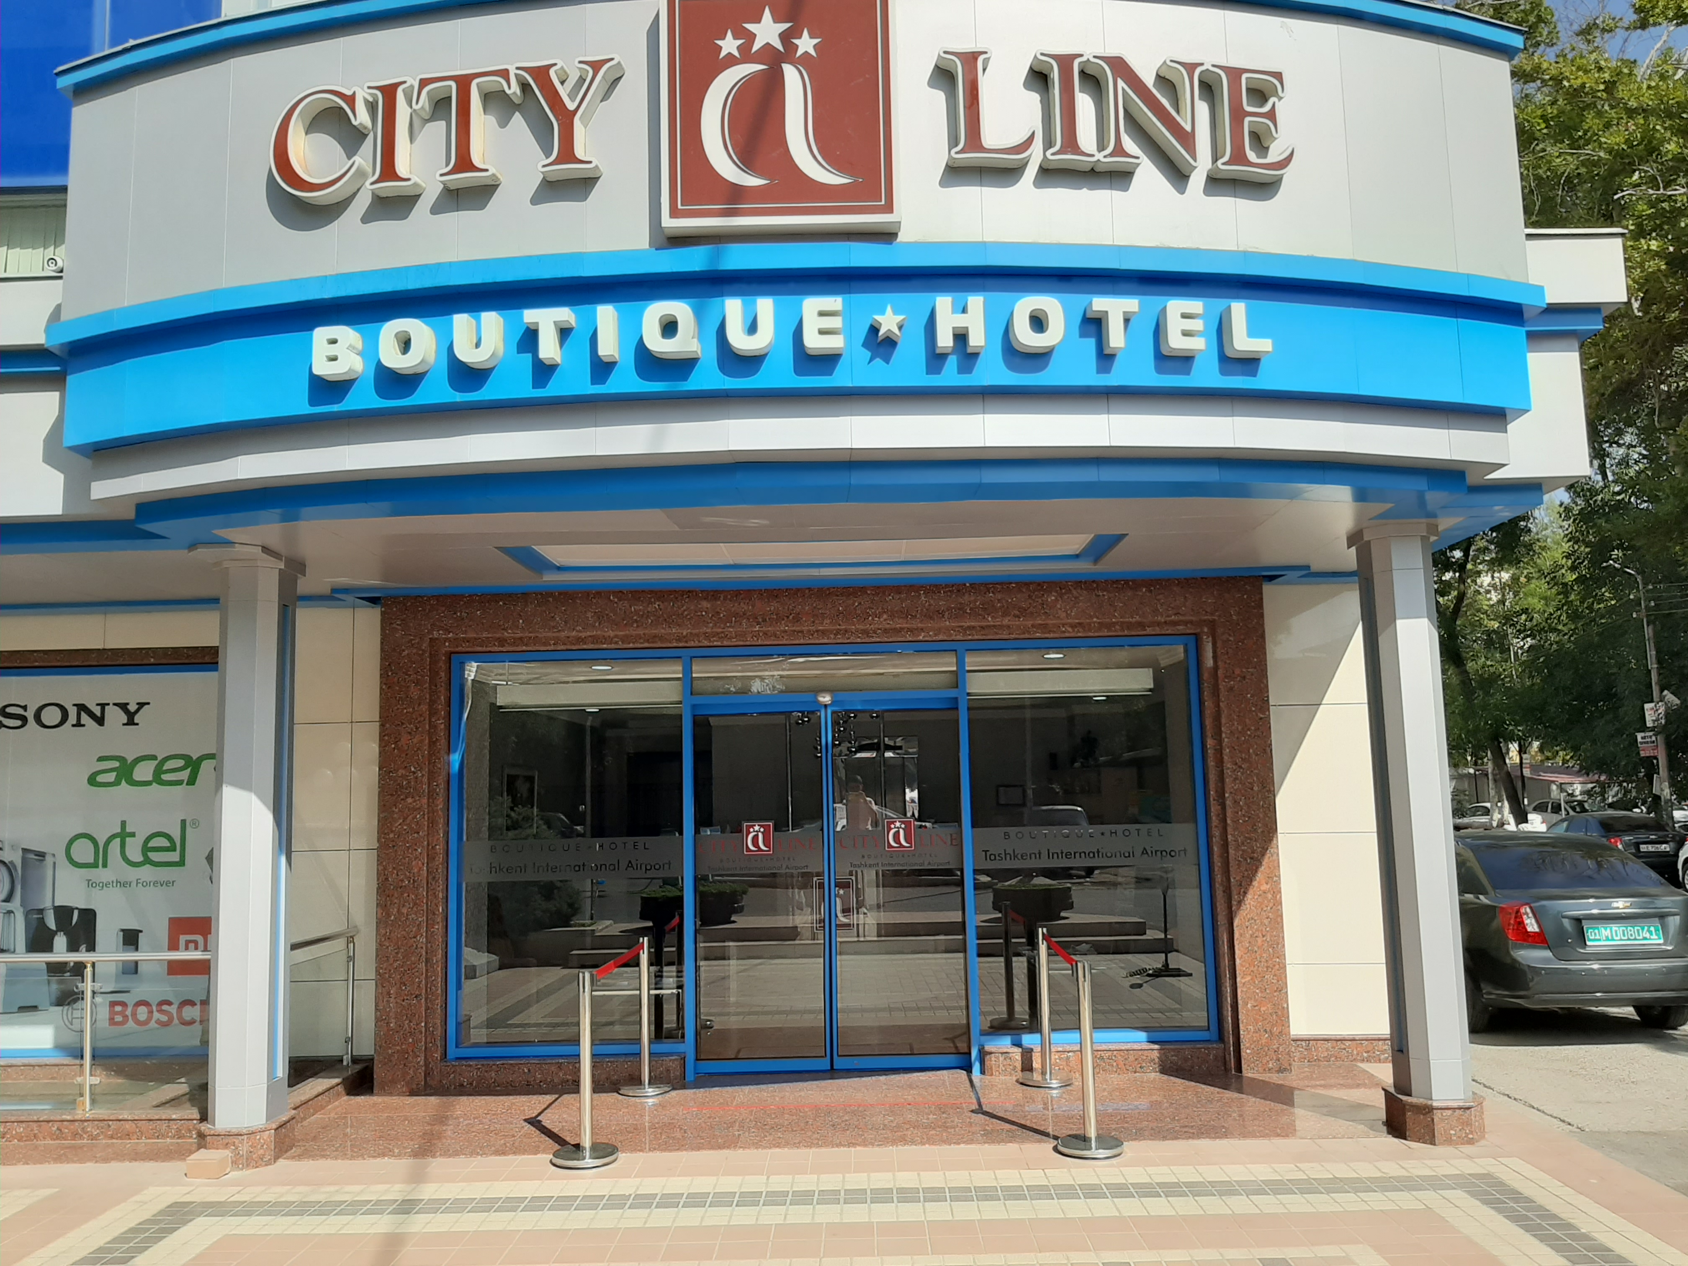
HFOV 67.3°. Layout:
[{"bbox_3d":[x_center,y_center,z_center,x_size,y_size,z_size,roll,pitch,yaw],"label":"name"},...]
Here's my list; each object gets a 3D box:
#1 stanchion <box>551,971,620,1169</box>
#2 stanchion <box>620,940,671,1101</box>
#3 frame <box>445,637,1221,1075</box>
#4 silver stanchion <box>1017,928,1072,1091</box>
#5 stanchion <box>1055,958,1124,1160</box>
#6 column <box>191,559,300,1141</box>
[{"bbox_3d":[-1.300,2.175,6.375,0.330,0.910,0.330,-2,-6,1],"label":"stanchion"},{"bbox_3d":[-1.223,2.344,7.789,0.330,0.910,0.330,-2,-6,1],"label":"stanchion"},{"bbox_3d":[-0.100,1.442,8.162,4.840,2.720,0.170,-2,-6,1],"label":"frame"},{"bbox_3d":[1.208,2.272,7.745,0.330,0.910,0.330,-2,-6,1],"label":"silver stanchion"},{"bbox_3d":[1.201,2.090,6.295,0.330,0.910,0.330,-2,-6,1],"label":"stanchion"},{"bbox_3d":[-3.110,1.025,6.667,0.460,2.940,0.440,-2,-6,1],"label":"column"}]

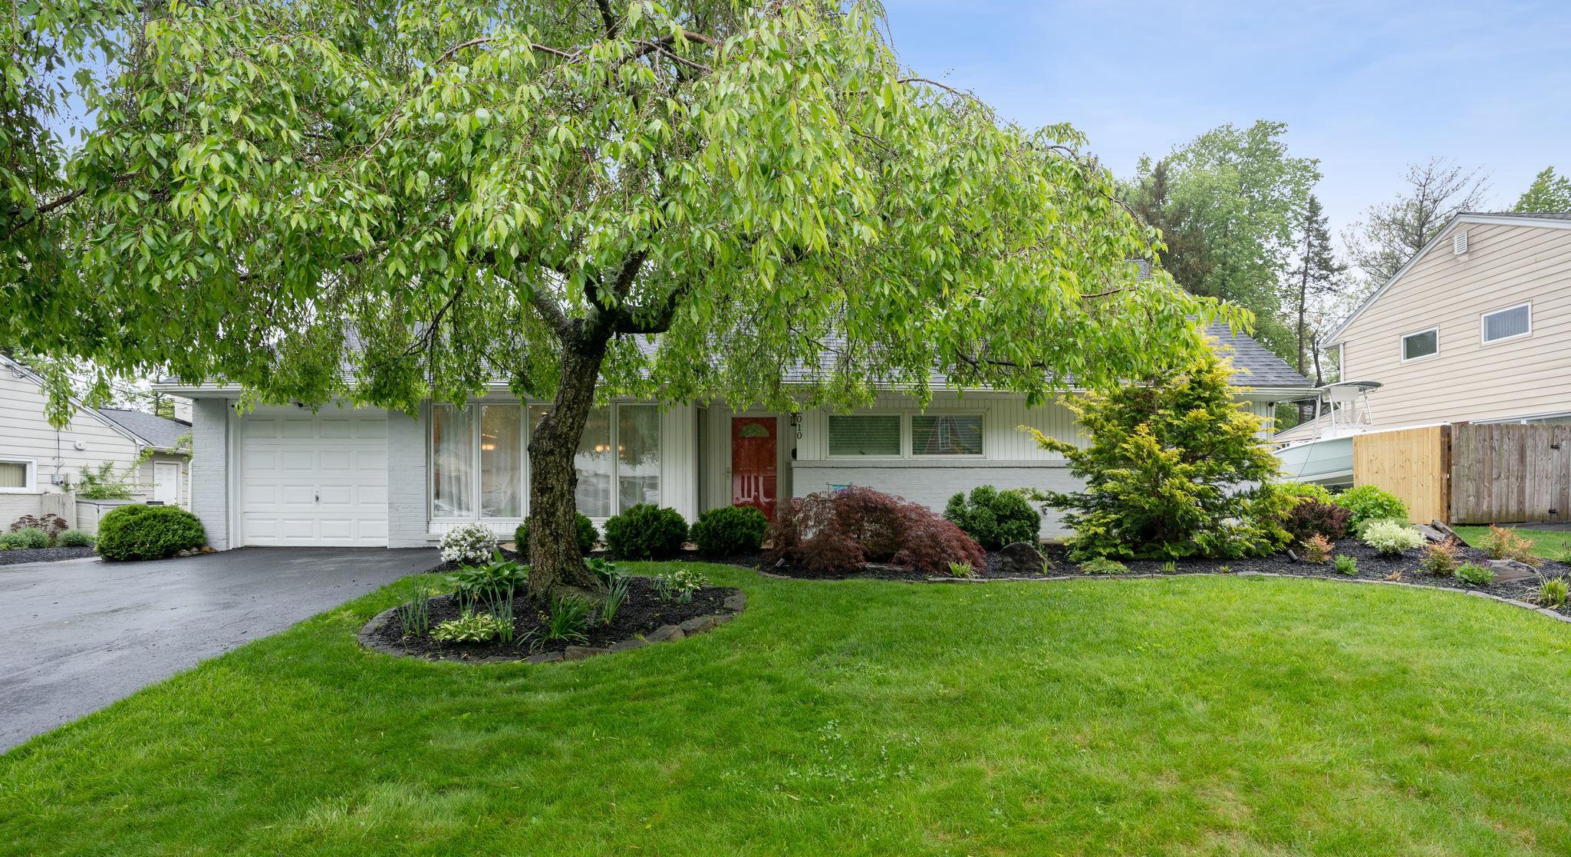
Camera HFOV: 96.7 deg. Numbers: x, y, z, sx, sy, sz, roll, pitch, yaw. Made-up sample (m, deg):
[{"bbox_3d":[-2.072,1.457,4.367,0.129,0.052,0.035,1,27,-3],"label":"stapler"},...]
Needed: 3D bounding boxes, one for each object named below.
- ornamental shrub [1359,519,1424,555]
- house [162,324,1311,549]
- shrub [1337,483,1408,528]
[{"bbox_3d":[9.034,1.609,10.400,0.850,0.540,0.780,0,-2,0],"label":"ornamental shrub"},{"bbox_3d":[-0.760,-0.800,15.300,17.600,5.700,9.600,0,-2,0],"label":"house"},{"bbox_3d":[9.486,1.282,11.300,1.170,0.780,1.050,0,-3,0],"label":"shrub"}]

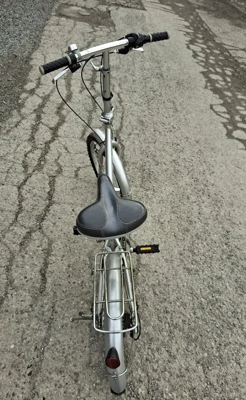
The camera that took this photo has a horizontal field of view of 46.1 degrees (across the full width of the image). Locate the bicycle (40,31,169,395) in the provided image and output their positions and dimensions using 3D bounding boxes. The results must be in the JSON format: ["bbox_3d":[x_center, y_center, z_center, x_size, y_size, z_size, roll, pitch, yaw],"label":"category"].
[{"bbox_3d":[-0.050,-0.060,1.345,0.530,1.090,1.530,-2,44,-3],"label":"bicycle"}]

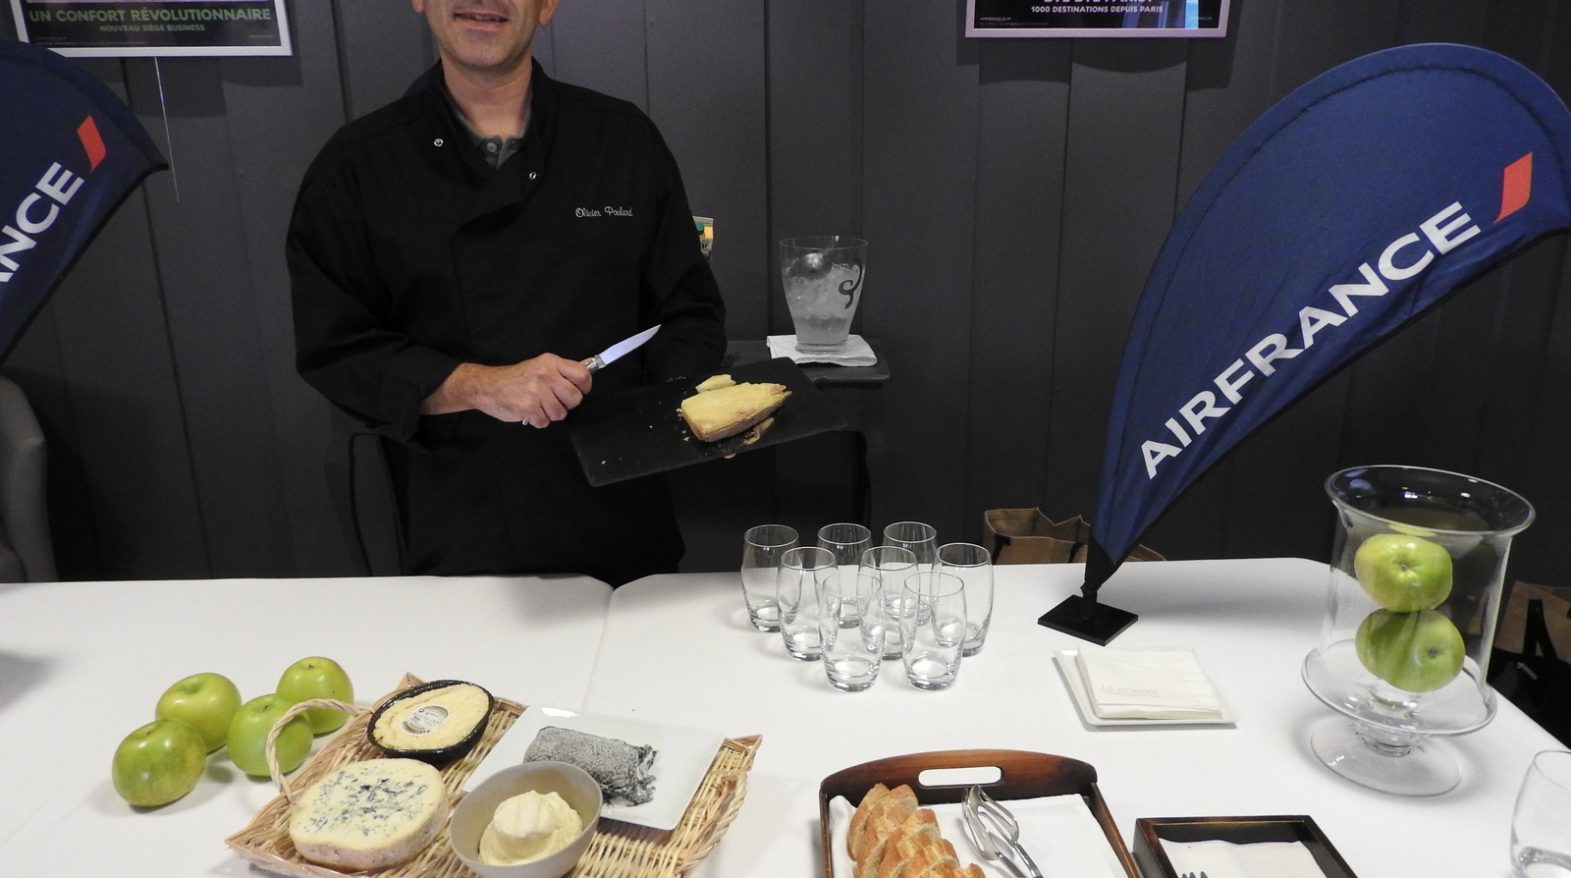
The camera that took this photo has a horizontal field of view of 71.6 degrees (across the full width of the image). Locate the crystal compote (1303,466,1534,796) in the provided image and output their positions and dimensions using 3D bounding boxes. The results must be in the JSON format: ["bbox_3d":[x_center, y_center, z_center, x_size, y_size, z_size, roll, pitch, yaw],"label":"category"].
[{"bbox_3d":[0.586,0.183,1.029,0.169,0.268,0.169,-1,17,0],"label":"crystal compote"}]

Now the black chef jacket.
[{"bbox_3d":[-0.394,-0.129,1.539,0.590,0.750,0.380,-4,17,-10],"label":"black chef jacket"}]

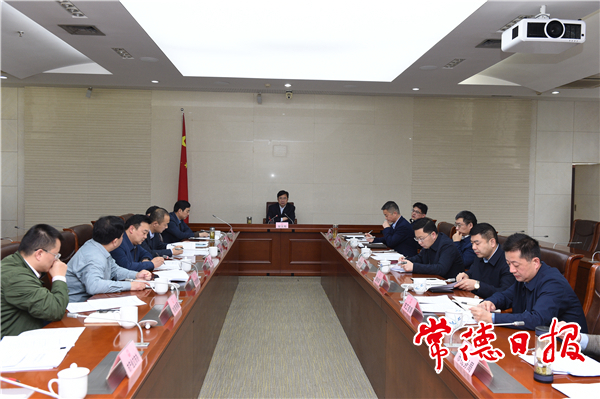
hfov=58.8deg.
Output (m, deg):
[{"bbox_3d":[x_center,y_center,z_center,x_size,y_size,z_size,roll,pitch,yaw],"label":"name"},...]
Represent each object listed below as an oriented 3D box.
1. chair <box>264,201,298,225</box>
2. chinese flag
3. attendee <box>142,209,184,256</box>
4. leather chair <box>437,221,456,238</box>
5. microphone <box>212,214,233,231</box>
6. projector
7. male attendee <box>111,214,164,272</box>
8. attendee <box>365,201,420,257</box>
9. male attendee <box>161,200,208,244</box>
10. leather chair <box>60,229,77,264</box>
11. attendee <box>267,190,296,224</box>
[{"bbox_3d":[-0.329,0.642,9.269,0.620,1.150,0.680,0,2,-3],"label":"chair"},{"bbox_3d":[-2.079,-0.354,9.501,0.260,2.380,0.240,1,2,-3],"label":"chinese flag"},{"bbox_3d":[-1.579,0.694,5.569,0.700,1.240,0.550,0,2,-3],"label":"attendee"},{"bbox_3d":[1.327,0.760,5.842,0.660,1.080,0.620,1,2,-3],"label":"leather chair"},{"bbox_3d":[-1.137,0.366,7.836,0.300,0.250,0.070,0,2,-3],"label":"microphone"},{"bbox_3d":[2.337,-1.569,5.152,0.570,0.200,0.490,0,2,-3],"label":"projector"},{"bbox_3d":[-1.403,0.710,4.411,0.700,1.200,0.580,1,2,7],"label":"male attendee"},{"bbox_3d":[1.029,0.671,5.884,0.690,1.320,0.570,1,2,4],"label":"attendee"},{"bbox_3d":[-1.487,0.619,6.878,0.720,1.220,0.560,1,2,0],"label":"male attendee"},{"bbox_3d":[-1.447,0.793,3.680,0.660,1.080,0.620,1,2,-3],"label":"leather chair"},{"bbox_3d":[-0.319,0.542,9.086,0.560,1.360,0.750,0,2,-3],"label":"attendee"}]

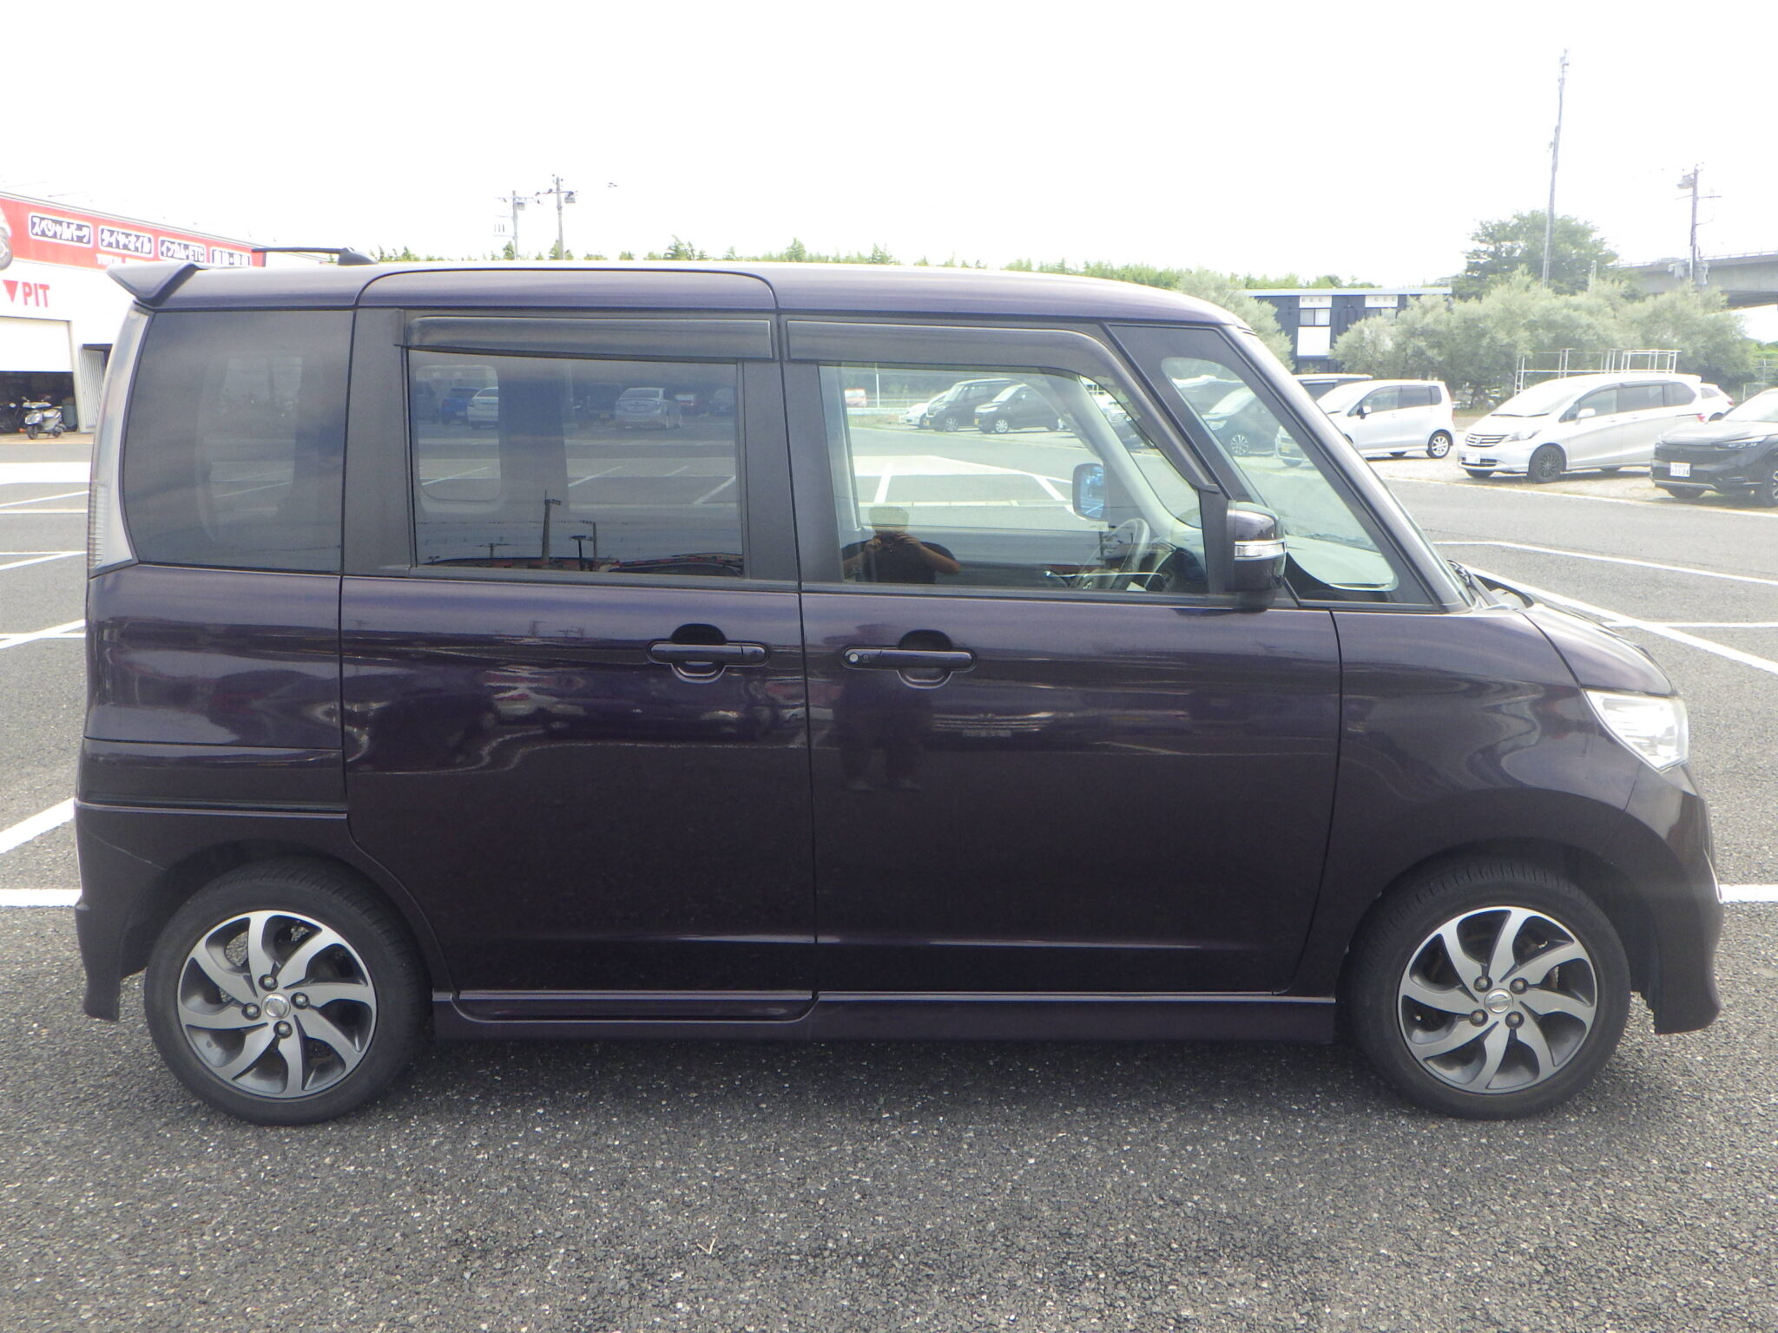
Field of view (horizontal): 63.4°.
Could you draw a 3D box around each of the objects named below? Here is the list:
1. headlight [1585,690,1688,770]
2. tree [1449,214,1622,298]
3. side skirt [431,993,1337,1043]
[{"bbox_3d":[1.494,0.094,2.928,0.330,0.180,0.330,0,11,0],"label":"headlight"},{"bbox_3d":[26.023,-13.959,58.414,6.800,8.246,6.500,5,12,24],"label":"tree"},{"bbox_3d":[-0.008,0.684,2.848,1.770,0.100,0.080,0,11,0],"label":"side skirt"}]

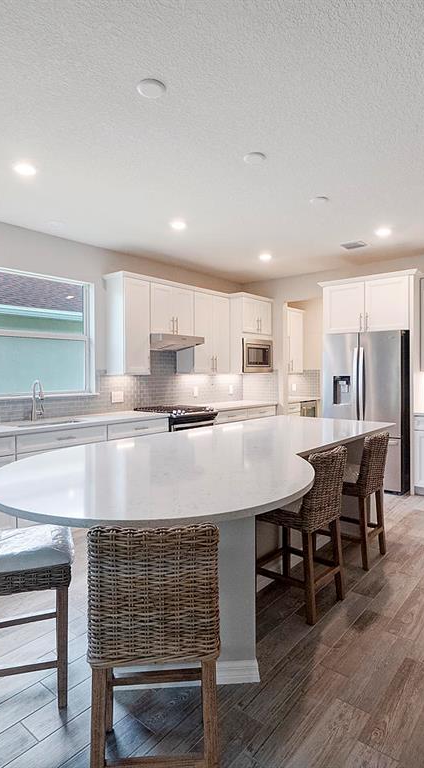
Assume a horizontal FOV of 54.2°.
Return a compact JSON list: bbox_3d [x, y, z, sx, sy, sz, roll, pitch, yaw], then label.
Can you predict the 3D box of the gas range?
[{"bbox_3d":[-0.435,0.803,5.138,0.661,0.931,0.766,0,1,41],"label":"gas range"}]

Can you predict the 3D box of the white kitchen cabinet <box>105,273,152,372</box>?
[{"bbox_3d":[-0.963,-0.662,4.782,0.380,1.110,0.417,1,2,40],"label":"white kitchen cabinet"}]

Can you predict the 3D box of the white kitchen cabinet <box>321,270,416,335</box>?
[{"bbox_3d":[2.045,-0.968,5.220,1.112,0.666,0.651,0,1,41],"label":"white kitchen cabinet"}]

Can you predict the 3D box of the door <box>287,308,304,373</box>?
[{"bbox_3d":[1.455,-0.739,7.215,0.050,1.090,0.520,0,1,41],"label":"door"}]

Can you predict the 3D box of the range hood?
[{"bbox_3d":[-0.519,-0.512,5.182,0.540,0.155,0.760,1,2,40],"label":"range hood"}]

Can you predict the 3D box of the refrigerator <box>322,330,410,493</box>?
[{"bbox_3d":[1.945,0.328,5.081,0.905,1.790,0.760,1,2,40],"label":"refrigerator"}]

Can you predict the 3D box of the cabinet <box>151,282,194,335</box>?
[{"bbox_3d":[-0.595,-0.906,5.234,0.350,0.620,0.760,1,2,40],"label":"cabinet"}]

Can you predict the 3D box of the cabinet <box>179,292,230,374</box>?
[{"bbox_3d":[-0.101,-0.681,5.764,0.350,1.117,0.721,0,1,41],"label":"cabinet"}]

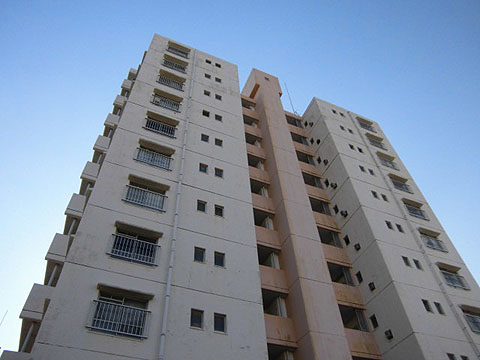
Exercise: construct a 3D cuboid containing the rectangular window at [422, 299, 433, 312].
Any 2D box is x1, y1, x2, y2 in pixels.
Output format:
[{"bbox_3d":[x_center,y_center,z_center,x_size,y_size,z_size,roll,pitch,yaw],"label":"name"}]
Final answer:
[{"bbox_3d":[9.387,6.305,18.002,0.426,0.683,0.130,17,-52,-17],"label":"rectangular window"}]

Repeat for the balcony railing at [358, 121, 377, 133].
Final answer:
[{"bbox_3d":[11.998,-4.843,33.358,1.800,0.920,0.180,17,-52,-17],"label":"balcony railing"}]

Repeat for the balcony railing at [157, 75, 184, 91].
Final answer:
[{"bbox_3d":[-4.565,-6.367,23.827,1.850,0.920,0.180,17,-52,-17],"label":"balcony railing"}]

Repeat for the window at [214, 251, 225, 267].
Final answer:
[{"bbox_3d":[-0.811,3.228,14.689,0.441,0.700,0.130,17,-52,-17],"label":"window"}]

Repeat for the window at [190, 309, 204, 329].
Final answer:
[{"bbox_3d":[-1.505,4.877,12.595,0.480,0.690,0.120,17,-52,-17],"label":"window"}]

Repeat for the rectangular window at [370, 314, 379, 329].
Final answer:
[{"bbox_3d":[7.220,7.573,19.217,0.100,0.690,0.400,17,-52,-17],"label":"rectangular window"}]

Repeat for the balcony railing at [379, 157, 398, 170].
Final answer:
[{"bbox_3d":[12.083,-1.316,29.375,1.850,0.900,0.140,17,-52,-17],"label":"balcony railing"}]

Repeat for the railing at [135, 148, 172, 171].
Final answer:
[{"bbox_3d":[-4.215,-1.066,17.838,1.700,1.220,0.180,17,-52,-17],"label":"railing"}]

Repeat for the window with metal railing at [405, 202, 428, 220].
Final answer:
[{"bbox_3d":[12.285,2.264,25.163,1.850,0.900,0.140,17,-52,-17],"label":"window with metal railing"}]

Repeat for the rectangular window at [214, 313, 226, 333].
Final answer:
[{"bbox_3d":[-0.721,5.110,12.848,0.480,0.690,0.120,17,-52,-17],"label":"rectangular window"}]

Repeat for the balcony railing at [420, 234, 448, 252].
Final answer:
[{"bbox_3d":[12.084,3.928,22.629,1.670,1.150,0.180,17,-52,-17],"label":"balcony railing"}]

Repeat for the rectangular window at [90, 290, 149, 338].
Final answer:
[{"bbox_3d":[-3.748,4.217,11.395,1.670,1.290,0.180,17,-52,-17],"label":"rectangular window"}]

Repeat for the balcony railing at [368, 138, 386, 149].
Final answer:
[{"bbox_3d":[11.954,-3.142,31.505,1.850,0.900,0.140,17,-52,-17],"label":"balcony railing"}]

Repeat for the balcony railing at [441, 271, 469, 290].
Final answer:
[{"bbox_3d":[12.230,5.733,20.355,1.802,0.827,0.170,17,-52,-17],"label":"balcony railing"}]

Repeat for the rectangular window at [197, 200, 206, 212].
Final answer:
[{"bbox_3d":[-1.770,1.241,16.863,0.460,0.680,0.100,17,-52,-17],"label":"rectangular window"}]

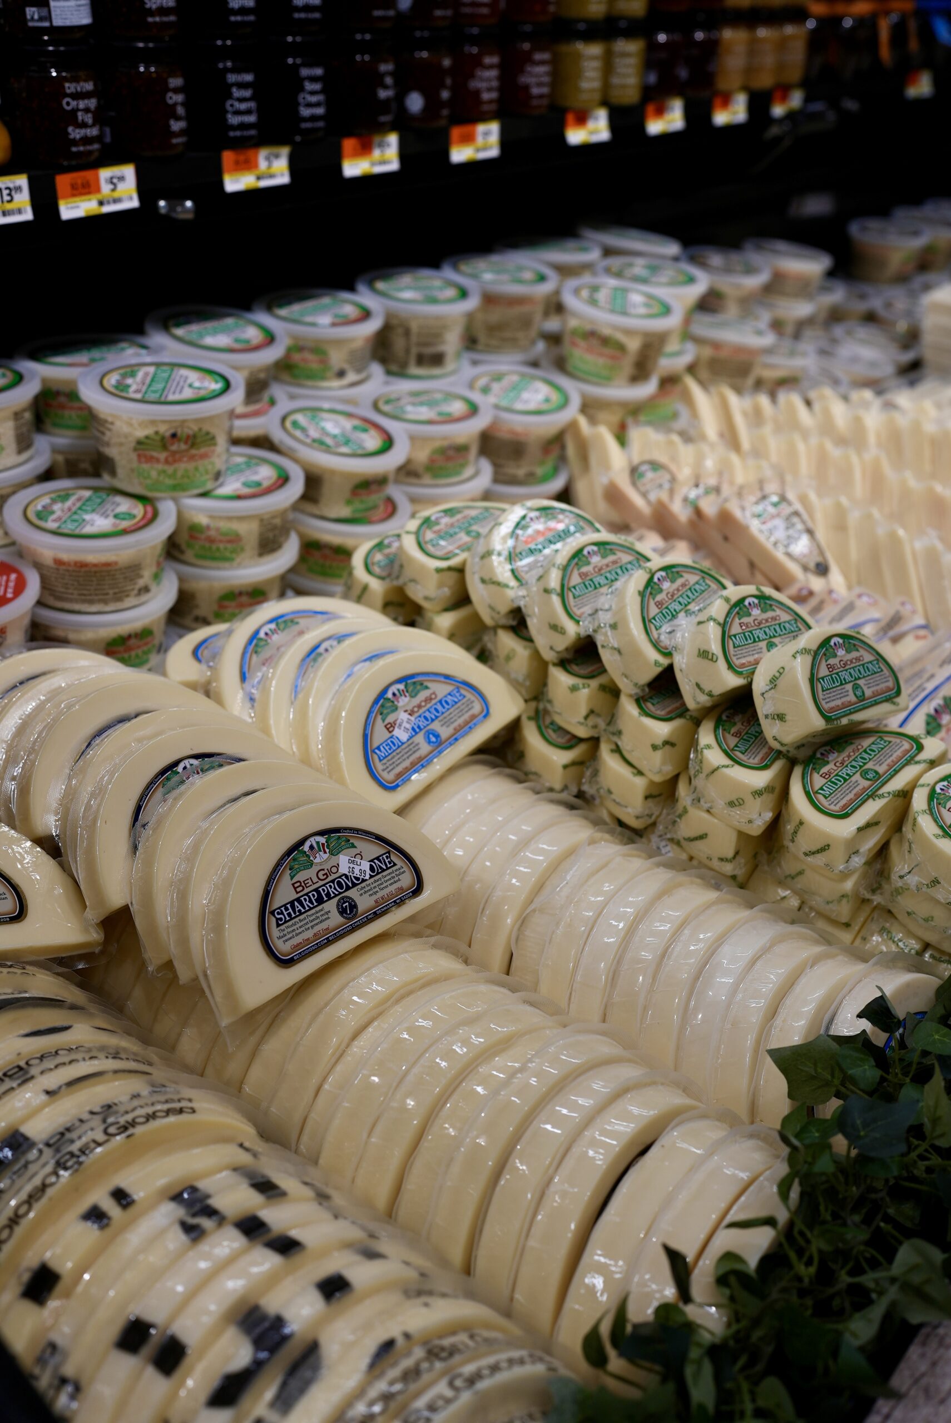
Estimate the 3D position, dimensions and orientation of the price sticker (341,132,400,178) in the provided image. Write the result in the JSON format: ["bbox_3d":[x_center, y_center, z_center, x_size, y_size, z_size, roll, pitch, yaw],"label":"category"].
[{"bbox_3d":[-0.090,-0.480,1.193,0.002,0.032,0.066,19,34,40],"label":"price sticker"}]

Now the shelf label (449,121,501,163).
[{"bbox_3d":[0.000,-0.506,1.230,0.003,0.031,0.064,23,36,39],"label":"shelf label"}]

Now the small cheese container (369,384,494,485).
[{"bbox_3d":[-0.041,-0.255,1.283,0.115,0.059,0.115,4,31,0],"label":"small cheese container"}]

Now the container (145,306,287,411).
[{"bbox_3d":[-0.214,-0.288,1.145,0.117,0.056,0.117,9,31,0],"label":"container"}]

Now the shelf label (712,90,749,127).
[{"bbox_3d":[0.283,-0.667,1.533,0.002,0.032,0.066,19,34,40],"label":"shelf label"}]

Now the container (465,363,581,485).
[{"bbox_3d":[0.037,-0.267,1.298,0.117,0.073,0.117,4,34,-3],"label":"container"}]

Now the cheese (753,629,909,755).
[{"bbox_3d":[0.246,-0.018,0.977,0.103,0.040,0.068,-8,69,-37],"label":"cheese"}]

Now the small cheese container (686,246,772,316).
[{"bbox_3d":[0.315,-0.549,1.771,0.117,0.058,0.117,6,35,-4],"label":"small cheese container"}]

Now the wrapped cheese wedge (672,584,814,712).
[{"bbox_3d":[0.177,-0.044,0.911,0.109,0.038,0.068,-15,78,-37],"label":"wrapped cheese wedge"}]

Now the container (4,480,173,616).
[{"bbox_3d":[-0.266,-0.115,0.969,0.117,0.058,0.117,3,30,-2],"label":"container"}]

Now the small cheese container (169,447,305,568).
[{"bbox_3d":[-0.191,-0.158,1.080,0.117,0.058,0.117,5,33,-3],"label":"small cheese container"}]

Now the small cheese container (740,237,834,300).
[{"bbox_3d":[0.426,-0.605,1.905,0.115,0.059,0.115,7,33,0],"label":"small cheese container"}]

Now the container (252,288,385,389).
[{"bbox_3d":[-0.140,-0.330,1.232,0.117,0.058,0.117,3,32,-2],"label":"container"}]

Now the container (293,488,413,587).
[{"bbox_3d":[-0.114,-0.156,1.175,0.115,0.059,0.115,6,31,0],"label":"container"}]

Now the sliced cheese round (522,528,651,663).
[{"bbox_3d":[0.090,-0.098,1.066,0.115,0.039,0.070,-26,85,-33],"label":"sliced cheese round"}]

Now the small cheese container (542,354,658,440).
[{"bbox_3d":[0.118,-0.306,1.364,0.117,0.067,0.117,9,34,0],"label":"small cheese container"}]

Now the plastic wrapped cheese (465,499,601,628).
[{"bbox_3d":[0.042,-0.114,1.000,0.112,0.040,0.067,-27,84,-38],"label":"plastic wrapped cheese"}]

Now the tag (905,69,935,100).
[{"bbox_3d":[0.539,-0.760,1.680,0.003,0.031,0.064,19,34,40],"label":"tag"}]

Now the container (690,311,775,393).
[{"bbox_3d":[0.295,-0.427,1.654,0.117,0.058,0.117,6,33,-4],"label":"container"}]

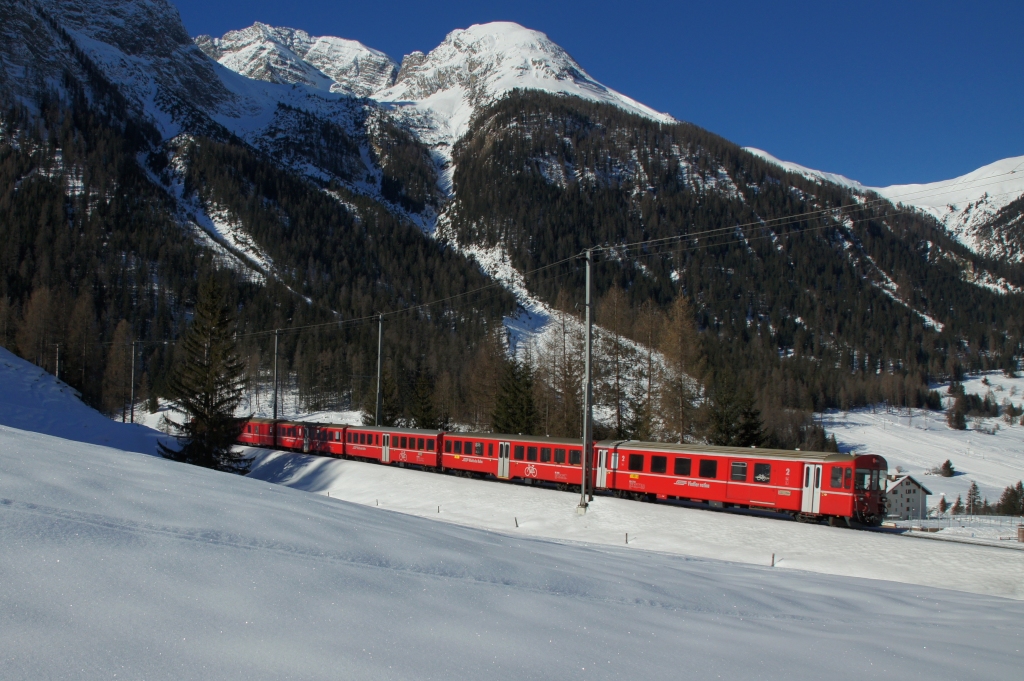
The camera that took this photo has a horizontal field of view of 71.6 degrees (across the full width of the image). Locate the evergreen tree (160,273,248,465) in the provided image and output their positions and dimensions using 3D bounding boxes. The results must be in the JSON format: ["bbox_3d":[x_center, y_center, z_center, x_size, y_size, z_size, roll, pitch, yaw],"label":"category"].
[{"bbox_3d":[-30.958,3.597,72.000,8.600,19.960,8.600,1,-2,0],"label":"evergreen tree"}]

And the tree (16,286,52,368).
[{"bbox_3d":[-98.793,1.862,147.000,6.800,25.660,6.800,1,-2,0],"label":"tree"}]

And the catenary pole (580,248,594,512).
[{"bbox_3d":[4.920,2.607,46.300,0.700,17.070,0.700,3,-3,-43],"label":"catenary pole"}]

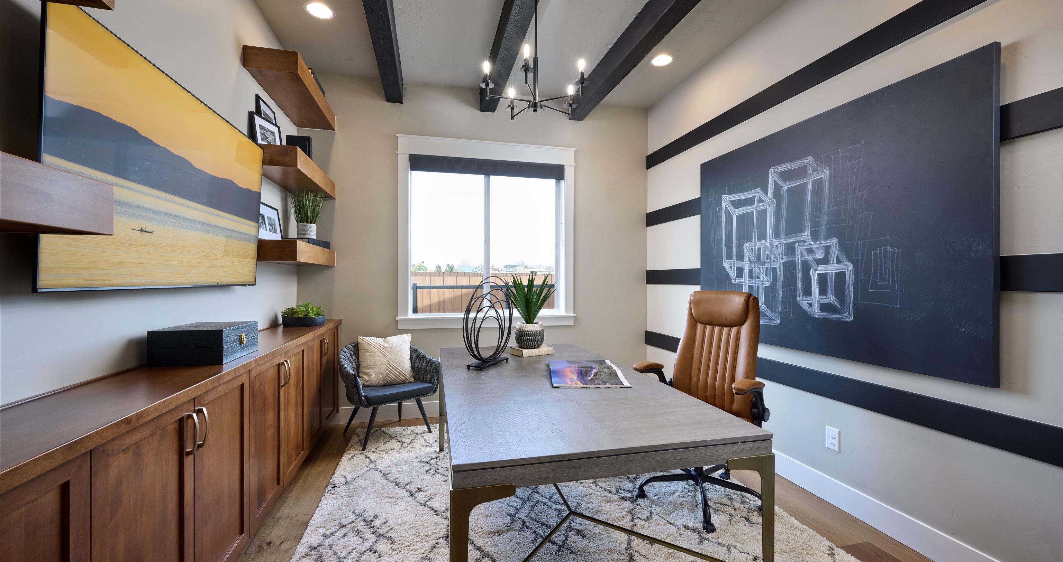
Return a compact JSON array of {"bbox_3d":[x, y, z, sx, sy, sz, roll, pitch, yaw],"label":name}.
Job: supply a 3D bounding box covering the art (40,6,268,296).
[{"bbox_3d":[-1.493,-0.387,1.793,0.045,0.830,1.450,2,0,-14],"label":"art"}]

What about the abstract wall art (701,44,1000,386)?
[{"bbox_3d":[1.621,-0.268,2.505,0.037,1.371,1.804,0,0,-14],"label":"abstract wall art"}]

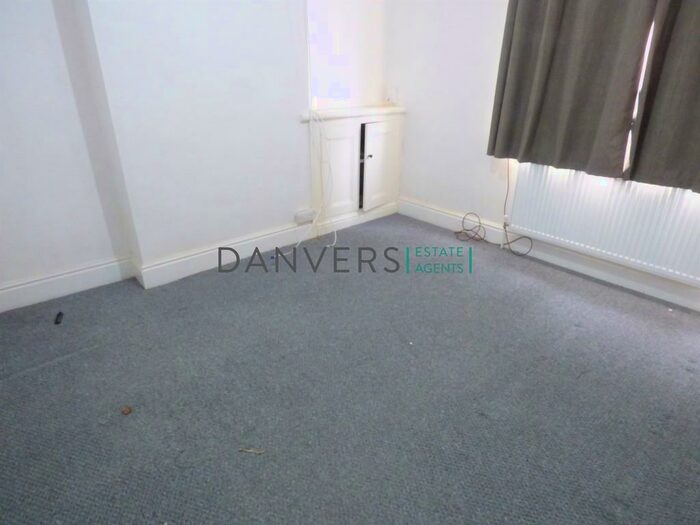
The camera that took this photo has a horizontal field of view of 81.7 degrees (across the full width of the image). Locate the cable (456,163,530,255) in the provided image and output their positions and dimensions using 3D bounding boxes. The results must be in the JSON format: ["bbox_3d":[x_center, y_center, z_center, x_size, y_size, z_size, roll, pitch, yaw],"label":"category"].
[{"bbox_3d":[1.179,-0.462,3.254,0.130,0.710,0.710,-20,33,-38],"label":"cable"}]

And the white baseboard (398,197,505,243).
[{"bbox_3d":[0.895,-0.389,3.712,0.025,0.173,1.170,-20,33,-38],"label":"white baseboard"}]

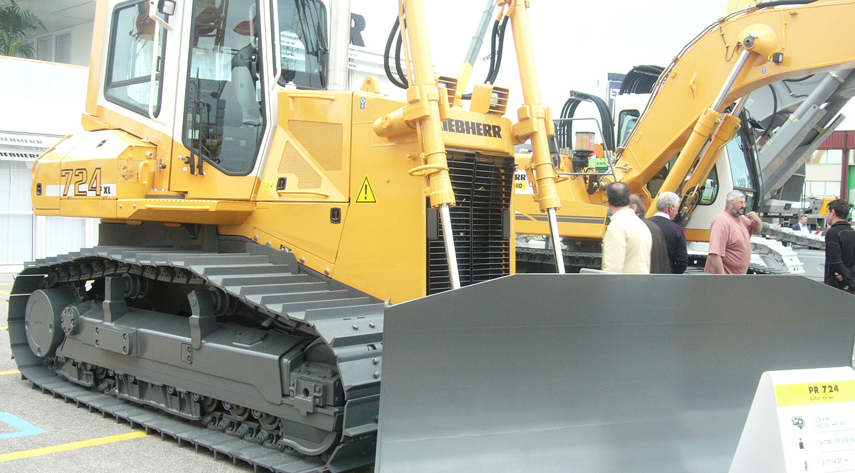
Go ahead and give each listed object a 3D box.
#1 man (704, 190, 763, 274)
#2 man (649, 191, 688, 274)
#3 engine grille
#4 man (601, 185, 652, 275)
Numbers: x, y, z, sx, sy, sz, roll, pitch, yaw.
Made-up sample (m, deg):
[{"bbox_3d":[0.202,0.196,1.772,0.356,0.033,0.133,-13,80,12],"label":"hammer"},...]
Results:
[{"bbox_3d":[2.832,0.435,8.000,0.480,1.720,0.580,3,2,35],"label":"man"},{"bbox_3d":[2.133,0.446,7.650,0.480,1.680,0.310,2,2,30],"label":"man"},{"bbox_3d":[0.281,0.004,5.224,0.110,1.040,0.770,3,2,43],"label":"engine grille"},{"bbox_3d":[1.650,0.422,7.150,0.480,1.730,0.310,0,2,-34],"label":"man"}]

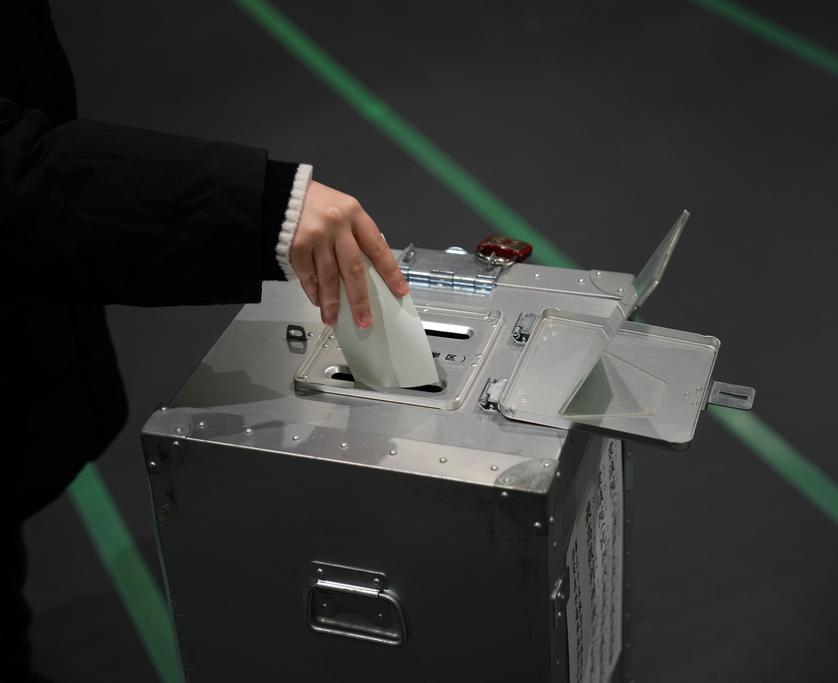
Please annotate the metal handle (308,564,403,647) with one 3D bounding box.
[{"bbox_3d":[-0.057,0.236,1.447,0.090,0.073,0.019,7,32,17],"label":"metal handle"}]

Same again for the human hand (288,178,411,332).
[{"bbox_3d":[-0.061,-0.080,1.435,0.110,0.125,0.085,8,33,18],"label":"human hand"}]

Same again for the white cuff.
[{"bbox_3d":[-0.112,-0.107,1.455,0.024,0.092,0.075,20,33,11],"label":"white cuff"}]

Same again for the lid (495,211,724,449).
[{"bbox_3d":[0.171,-0.011,1.430,0.170,0.146,0.177,7,32,17],"label":"lid"}]

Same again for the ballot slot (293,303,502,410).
[{"bbox_3d":[-0.016,0.010,1.518,0.150,0.015,0.168,7,32,17],"label":"ballot slot"}]

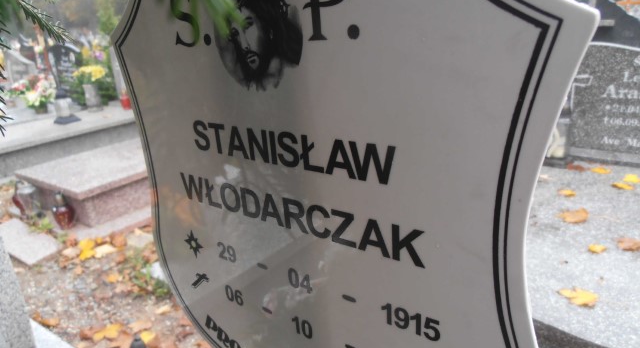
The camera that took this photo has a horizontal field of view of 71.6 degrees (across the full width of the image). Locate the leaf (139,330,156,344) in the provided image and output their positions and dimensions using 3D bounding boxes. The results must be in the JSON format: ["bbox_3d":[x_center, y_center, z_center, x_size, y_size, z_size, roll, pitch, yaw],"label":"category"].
[{"bbox_3d":[-0.620,0.588,1.595,0.069,0.020,0.059,-12,19,-24],"label":"leaf"}]

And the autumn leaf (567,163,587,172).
[{"bbox_3d":[1.403,-0.036,2.429,0.092,0.035,0.110,13,23,29],"label":"autumn leaf"}]

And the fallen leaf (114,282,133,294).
[{"bbox_3d":[-0.831,0.484,1.876,0.076,0.020,0.072,-2,19,0],"label":"fallen leaf"}]

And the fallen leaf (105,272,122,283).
[{"bbox_3d":[-0.945,0.474,2.031,0.072,0.022,0.059,-13,19,-27],"label":"fallen leaf"}]

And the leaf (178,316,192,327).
[{"bbox_3d":[-0.508,0.557,1.675,0.057,0.018,0.045,-10,18,-20],"label":"leaf"}]

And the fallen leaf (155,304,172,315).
[{"bbox_3d":[-0.622,0.539,1.764,0.069,0.015,0.045,-19,23,-40],"label":"fallen leaf"}]

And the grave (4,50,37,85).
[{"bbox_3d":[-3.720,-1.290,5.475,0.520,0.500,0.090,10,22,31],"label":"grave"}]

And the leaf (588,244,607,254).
[{"bbox_3d":[0.998,0.272,1.597,0.054,0.020,0.048,15,24,33],"label":"leaf"}]

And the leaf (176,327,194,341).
[{"bbox_3d":[-0.486,0.576,1.602,0.069,0.022,0.059,-10,18,-20],"label":"leaf"}]

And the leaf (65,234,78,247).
[{"bbox_3d":[-1.360,0.369,2.428,0.078,0.040,0.081,-14,20,-30],"label":"leaf"}]

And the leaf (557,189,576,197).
[{"bbox_3d":[1.168,0.087,2.104,0.082,0.020,0.066,13,23,29],"label":"leaf"}]

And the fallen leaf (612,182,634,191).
[{"bbox_3d":[1.118,0.046,1.634,0.078,0.015,0.045,12,23,42],"label":"fallen leaf"}]

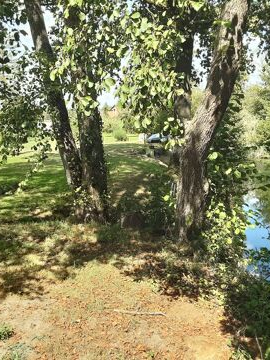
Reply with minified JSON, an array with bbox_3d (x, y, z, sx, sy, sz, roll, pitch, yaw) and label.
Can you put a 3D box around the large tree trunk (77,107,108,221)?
[{"bbox_3d":[-0.680,-0.260,6.200,0.450,1.780,0.430,-1,9,-6],"label":"large tree trunk"}]

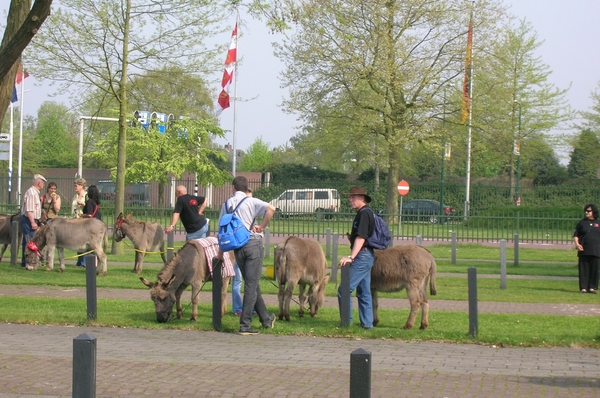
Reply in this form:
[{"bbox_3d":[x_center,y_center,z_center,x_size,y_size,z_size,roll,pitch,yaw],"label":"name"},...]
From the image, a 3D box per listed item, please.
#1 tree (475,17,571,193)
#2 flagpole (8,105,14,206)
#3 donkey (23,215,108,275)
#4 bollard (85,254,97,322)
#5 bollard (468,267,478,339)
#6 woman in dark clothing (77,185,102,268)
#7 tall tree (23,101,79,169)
[{"bbox_3d":[15.805,-5.615,127.975,7.400,14.500,7.400,2,0,0],"label":"tree"},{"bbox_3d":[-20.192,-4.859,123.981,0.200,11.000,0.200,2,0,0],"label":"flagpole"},{"bbox_3d":[-4.424,0.872,33.500,1.500,1.040,0.450,1,0,13],"label":"donkey"},{"bbox_3d":[-2.518,1.071,21.350,0.105,0.800,0.105,1,0,10],"label":"bollard"},{"bbox_3d":[1.996,1.192,20.400,0.105,0.810,0.105,1,0,10],"label":"bollard"},{"bbox_3d":[-4.181,0.547,35.200,0.420,1.630,0.450,2,0,37],"label":"woman in dark clothing"},{"bbox_3d":[-23.285,-4.293,165.000,5.200,9.800,5.200,2,0,0],"label":"tall tree"}]

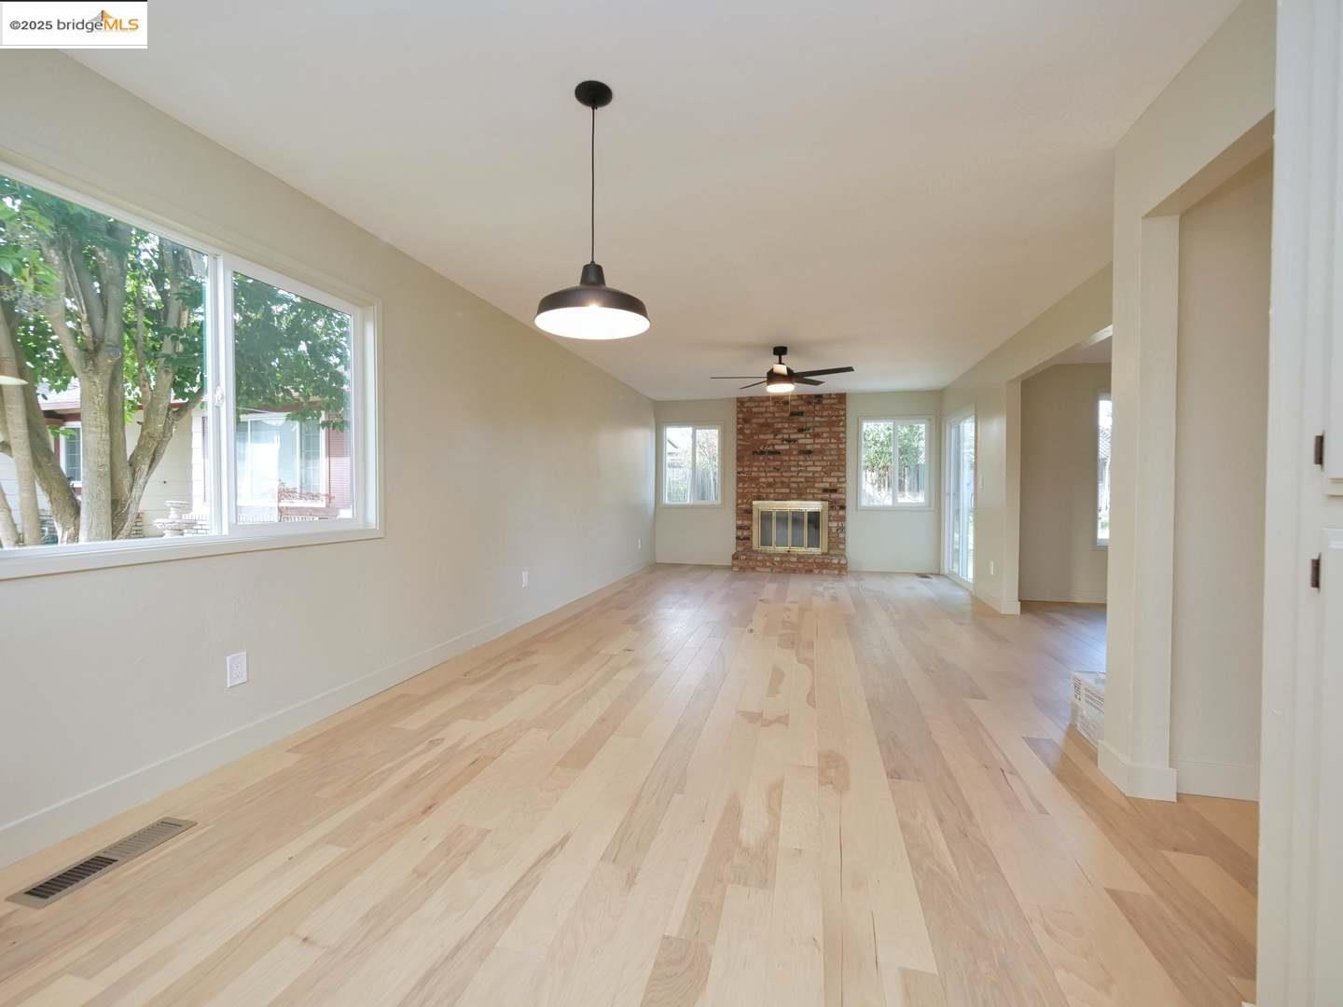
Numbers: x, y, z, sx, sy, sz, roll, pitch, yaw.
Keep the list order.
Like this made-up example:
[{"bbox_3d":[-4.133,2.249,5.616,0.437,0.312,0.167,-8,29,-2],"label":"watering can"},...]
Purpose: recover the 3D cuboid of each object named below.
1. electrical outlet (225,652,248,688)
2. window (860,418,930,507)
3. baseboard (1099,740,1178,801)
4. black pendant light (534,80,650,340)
[{"bbox_3d":[-1.759,0.677,2.206,0.010,0.124,0.077,1,1,14],"label":"electrical outlet"},{"bbox_3d":[3.004,-0.543,7.346,0.900,1.210,0.100,1,1,14],"label":"window"},{"bbox_3d":[1.737,0.999,2.033,0.147,0.102,0.215,1,1,14],"label":"baseboard"},{"bbox_3d":[-0.264,-1.001,1.845,0.390,0.775,0.390,0,1,0],"label":"black pendant light"}]

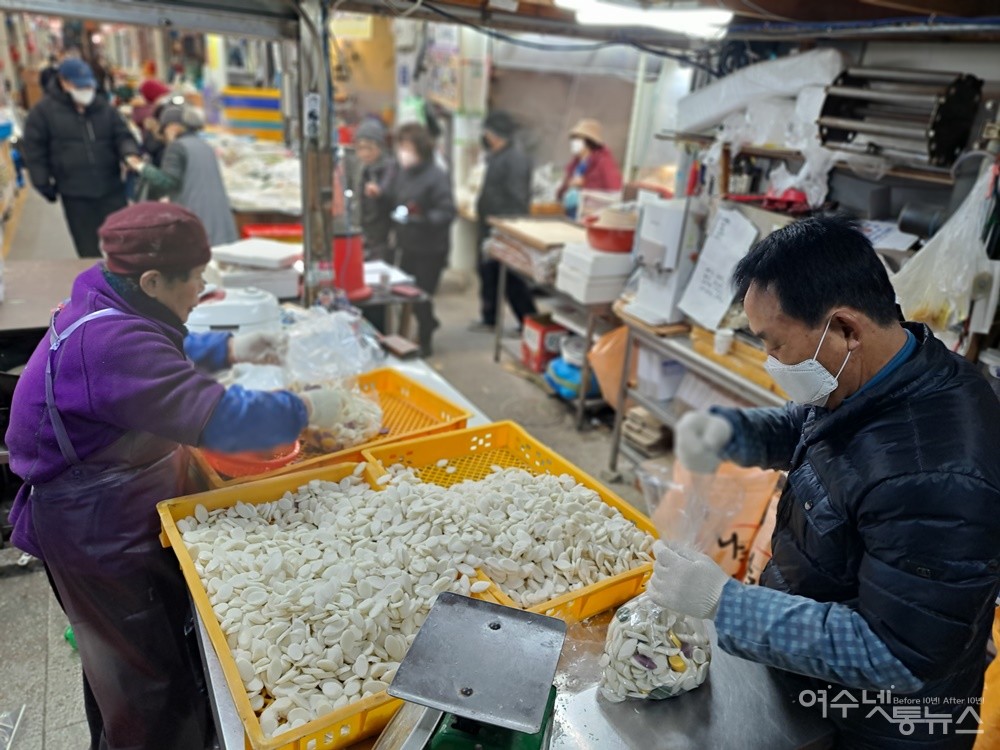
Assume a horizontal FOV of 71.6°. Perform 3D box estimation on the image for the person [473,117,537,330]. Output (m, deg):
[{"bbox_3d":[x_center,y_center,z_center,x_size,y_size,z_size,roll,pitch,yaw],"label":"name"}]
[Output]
[{"bbox_3d":[0.026,-1.122,5.197,0.450,1.620,0.500,3,21,0],"label":"person"}]

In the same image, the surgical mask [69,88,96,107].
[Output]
[{"bbox_3d":[-2.582,-1.716,4.287,0.080,0.115,0.140,36,37,31],"label":"surgical mask"}]

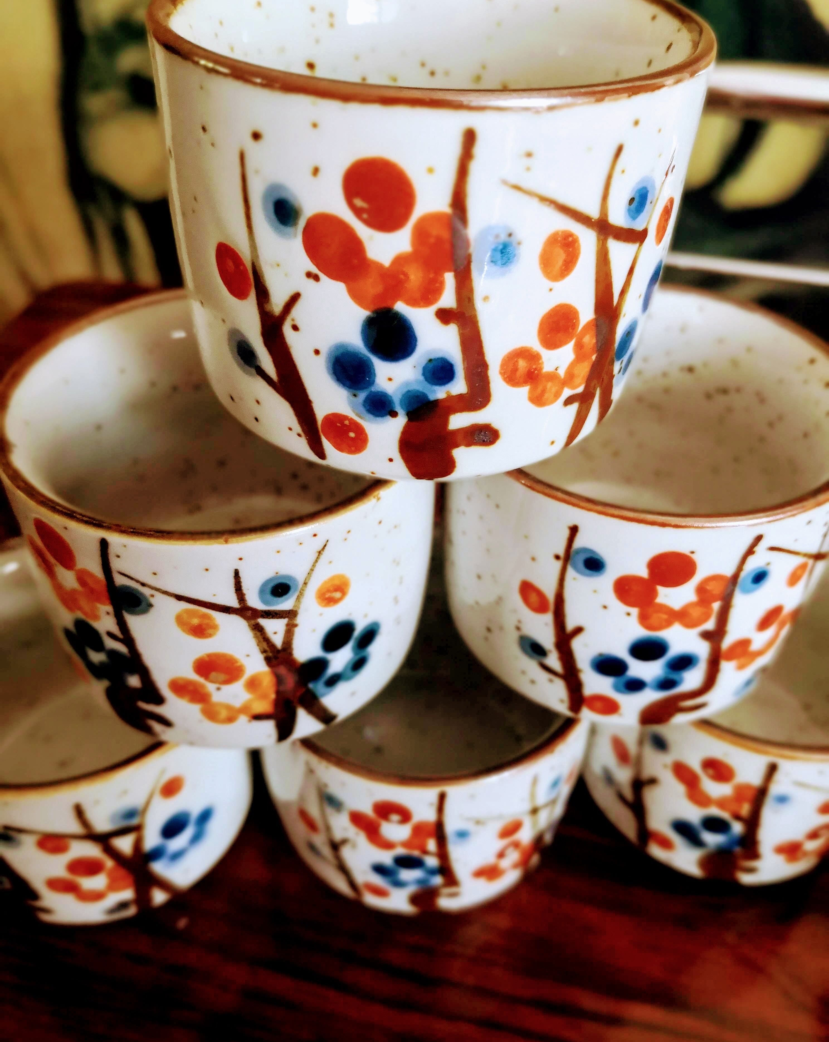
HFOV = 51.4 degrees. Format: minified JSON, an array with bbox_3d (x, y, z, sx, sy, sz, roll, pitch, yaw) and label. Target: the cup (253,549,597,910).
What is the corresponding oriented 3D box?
[{"bbox_3d":[0.002,0.051,0.220,0.082,0.064,0.082,1,43,-1],"label":"cup"}]

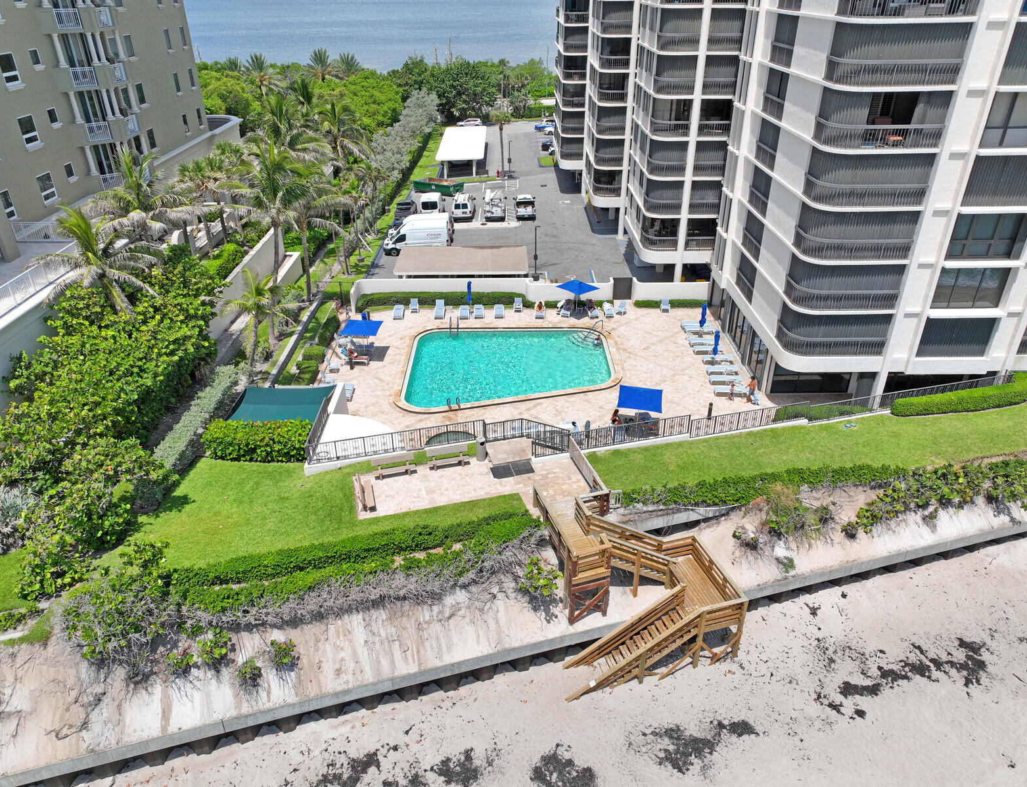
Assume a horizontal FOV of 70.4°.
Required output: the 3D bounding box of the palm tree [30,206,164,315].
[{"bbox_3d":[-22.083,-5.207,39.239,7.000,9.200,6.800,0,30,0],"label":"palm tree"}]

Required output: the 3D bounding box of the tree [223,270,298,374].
[{"bbox_3d":[-14.897,-4.206,43.327,4.531,6.368,4.531,-1,30,0],"label":"tree"}]

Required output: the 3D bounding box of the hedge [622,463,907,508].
[{"bbox_3d":[12.126,4.391,35.108,14.000,0.800,1.150,-5,30,-7],"label":"hedge"}]

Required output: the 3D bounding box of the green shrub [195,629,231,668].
[{"bbox_3d":[-11.766,9.953,28.499,1.330,1.182,1.231,-1,30,0],"label":"green shrub"}]

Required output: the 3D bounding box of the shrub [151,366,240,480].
[{"bbox_3d":[-17.130,1.477,39.916,1.650,1.200,10.400,0,30,0],"label":"shrub"}]

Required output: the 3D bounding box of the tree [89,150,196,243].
[{"bbox_3d":[-23.140,-10.300,46.089,6.600,9.929,6.600,-1,30,0],"label":"tree"}]

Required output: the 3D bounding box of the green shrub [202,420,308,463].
[{"bbox_3d":[-13.205,2.440,37.910,5.319,1.359,1.872,0,30,1],"label":"green shrub"}]

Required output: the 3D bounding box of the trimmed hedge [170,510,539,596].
[{"bbox_3d":[-6.434,6.620,31.398,15.300,0.850,0.950,-8,31,-13],"label":"trimmed hedge"}]

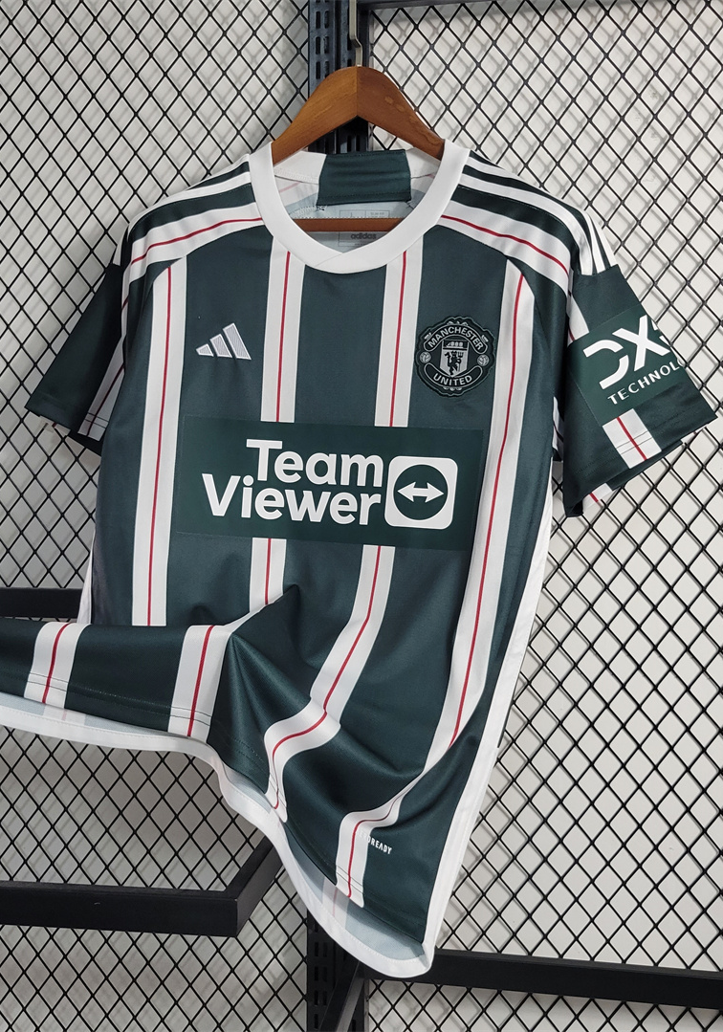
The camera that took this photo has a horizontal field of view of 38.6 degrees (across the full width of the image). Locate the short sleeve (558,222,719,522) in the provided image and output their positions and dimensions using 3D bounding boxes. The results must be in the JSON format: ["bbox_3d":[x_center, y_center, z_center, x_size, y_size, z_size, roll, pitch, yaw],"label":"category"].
[{"bbox_3d":[0.258,-0.138,0.980,0.150,0.270,0.110,0,1,7],"label":"short sleeve"}]

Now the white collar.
[{"bbox_3d":[-0.003,-0.292,0.990,0.213,0.138,0.120,0,1,9],"label":"white collar"}]

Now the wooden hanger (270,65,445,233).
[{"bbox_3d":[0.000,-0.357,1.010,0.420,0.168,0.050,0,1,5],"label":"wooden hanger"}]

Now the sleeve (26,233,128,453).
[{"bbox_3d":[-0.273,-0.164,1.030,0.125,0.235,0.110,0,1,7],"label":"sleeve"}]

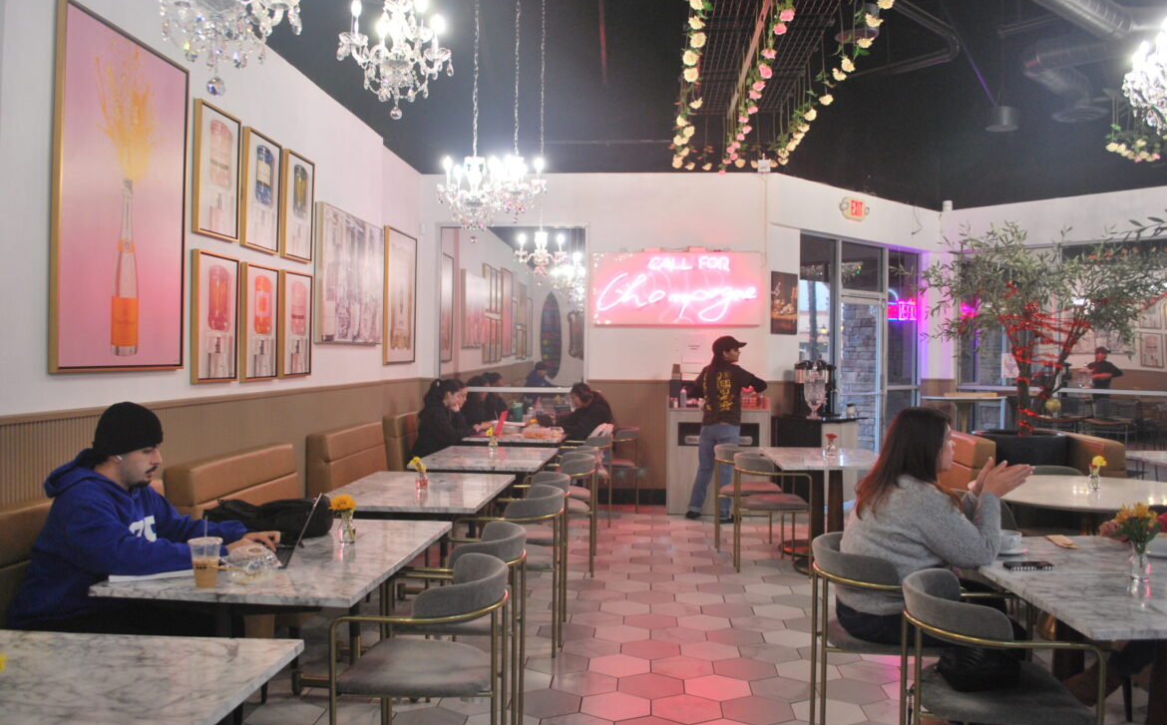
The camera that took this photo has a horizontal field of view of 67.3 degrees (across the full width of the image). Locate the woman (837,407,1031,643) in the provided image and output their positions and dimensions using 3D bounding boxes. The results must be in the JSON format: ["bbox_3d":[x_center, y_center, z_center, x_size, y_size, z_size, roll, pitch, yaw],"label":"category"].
[{"bbox_3d":[1.197,0.773,3.041,0.670,1.240,0.480,0,0,-8],"label":"woman"}]

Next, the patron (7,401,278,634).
[{"bbox_3d":[-1.373,0.739,2.780,0.840,1.240,0.560,0,0,4],"label":"patron"}]

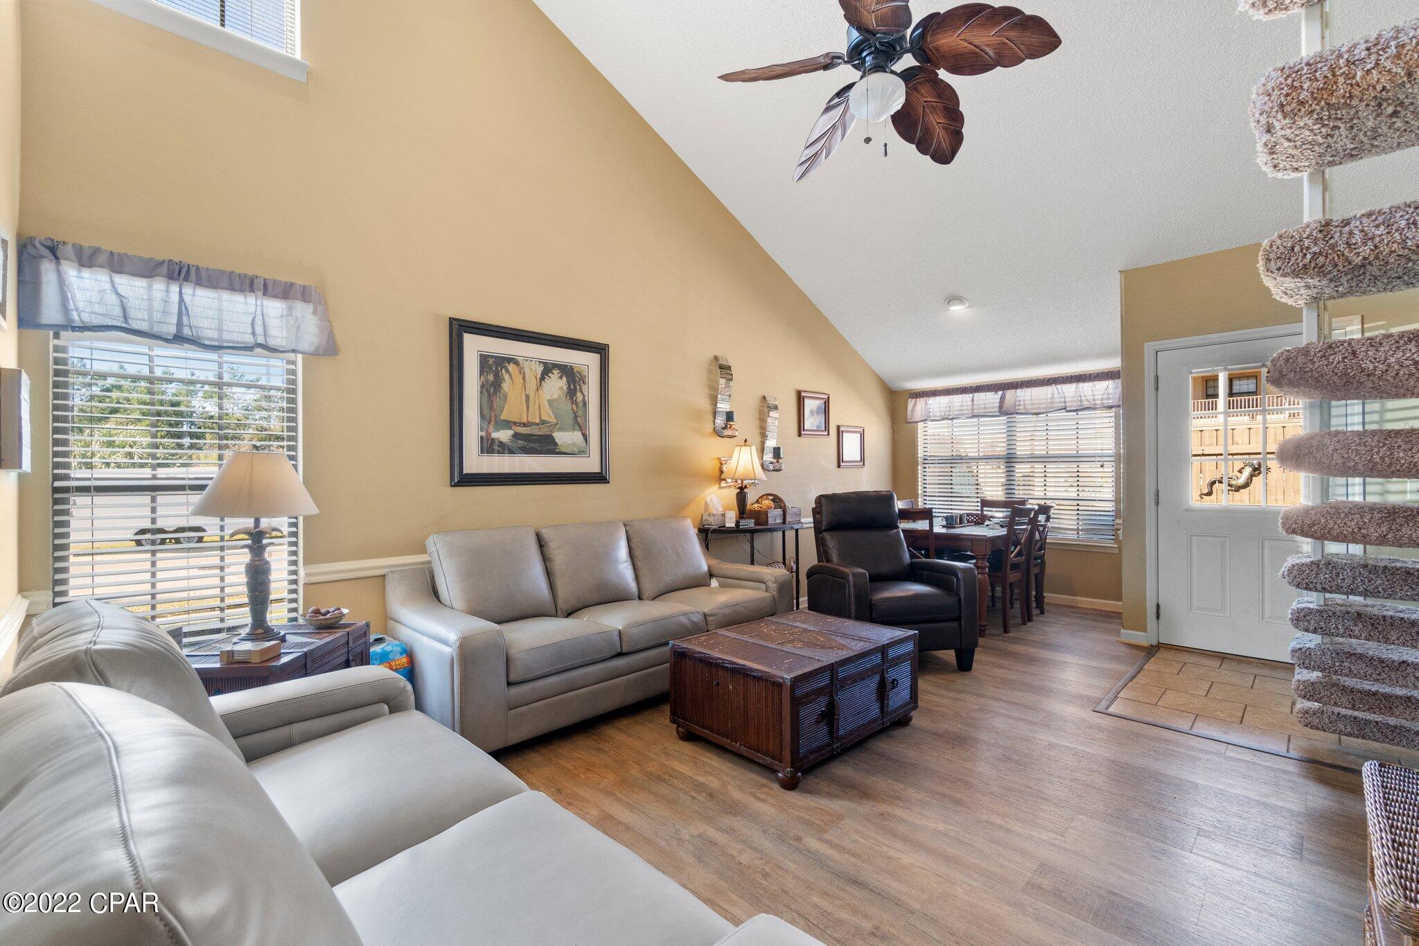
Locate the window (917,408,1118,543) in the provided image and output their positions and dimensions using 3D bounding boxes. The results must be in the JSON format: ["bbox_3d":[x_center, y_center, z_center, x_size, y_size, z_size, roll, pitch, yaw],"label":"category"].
[{"bbox_3d":[2.883,-0.064,5.725,0.060,1.330,1.760,0,0,-44],"label":"window"}]

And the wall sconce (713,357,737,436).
[{"bbox_3d":[0.139,-0.617,4.732,0.145,0.630,0.120,0,0,-43],"label":"wall sconce"}]

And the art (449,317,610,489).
[{"bbox_3d":[-1.057,-0.393,3.655,1.030,0.930,0.040,0,0,-43],"label":"art"}]

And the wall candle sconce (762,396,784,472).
[{"bbox_3d":[0.542,-0.326,4.975,0.145,0.635,0.130,0,0,-44],"label":"wall candle sconce"}]

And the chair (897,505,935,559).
[{"bbox_3d":[1.641,0.736,4.574,0.540,0.960,0.460,0,0,-43],"label":"chair"}]

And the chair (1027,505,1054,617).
[{"bbox_3d":[2.584,0.714,4.989,0.450,0.955,0.520,0,0,-44],"label":"chair"}]

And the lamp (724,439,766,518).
[{"bbox_3d":[0.262,0.047,4.624,0.330,0.600,0.330,0,0,0],"label":"lamp"}]

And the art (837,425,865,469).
[{"bbox_3d":[1.455,-0.263,6.036,0.460,0.430,0.030,0,0,-43],"label":"art"}]

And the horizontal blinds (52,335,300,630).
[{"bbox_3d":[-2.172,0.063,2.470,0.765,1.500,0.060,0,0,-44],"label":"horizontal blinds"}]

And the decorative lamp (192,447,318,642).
[{"bbox_3d":[-1.799,0.276,2.345,0.410,0.755,0.410,0,0,-43],"label":"decorative lamp"}]

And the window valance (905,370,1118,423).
[{"bbox_3d":[2.838,-0.708,5.661,0.090,0.325,2.040,0,0,-43],"label":"window valance"}]

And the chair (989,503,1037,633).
[{"bbox_3d":[2.226,0.715,4.641,0.450,0.955,0.520,0,0,-44],"label":"chair"}]

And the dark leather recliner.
[{"bbox_3d":[1.161,0.675,3.966,0.830,1.090,0.890,0,0,-10],"label":"dark leather recliner"}]

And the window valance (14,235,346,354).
[{"bbox_3d":[-2.096,-0.672,2.429,0.960,0.330,0.100,0,0,-44],"label":"window valance"}]

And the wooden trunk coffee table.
[{"bbox_3d":[0.414,0.982,2.756,0.951,0.437,0.688,0,0,-43],"label":"wooden trunk coffee table"}]

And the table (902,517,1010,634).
[{"bbox_3d":[2.186,0.837,5.075,1.400,0.750,0.940,0,0,-43],"label":"table"}]

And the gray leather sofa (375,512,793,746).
[{"bbox_3d":[-0.528,0.756,3.355,2.110,0.900,0.880,0,0,-44],"label":"gray leather sofa"}]

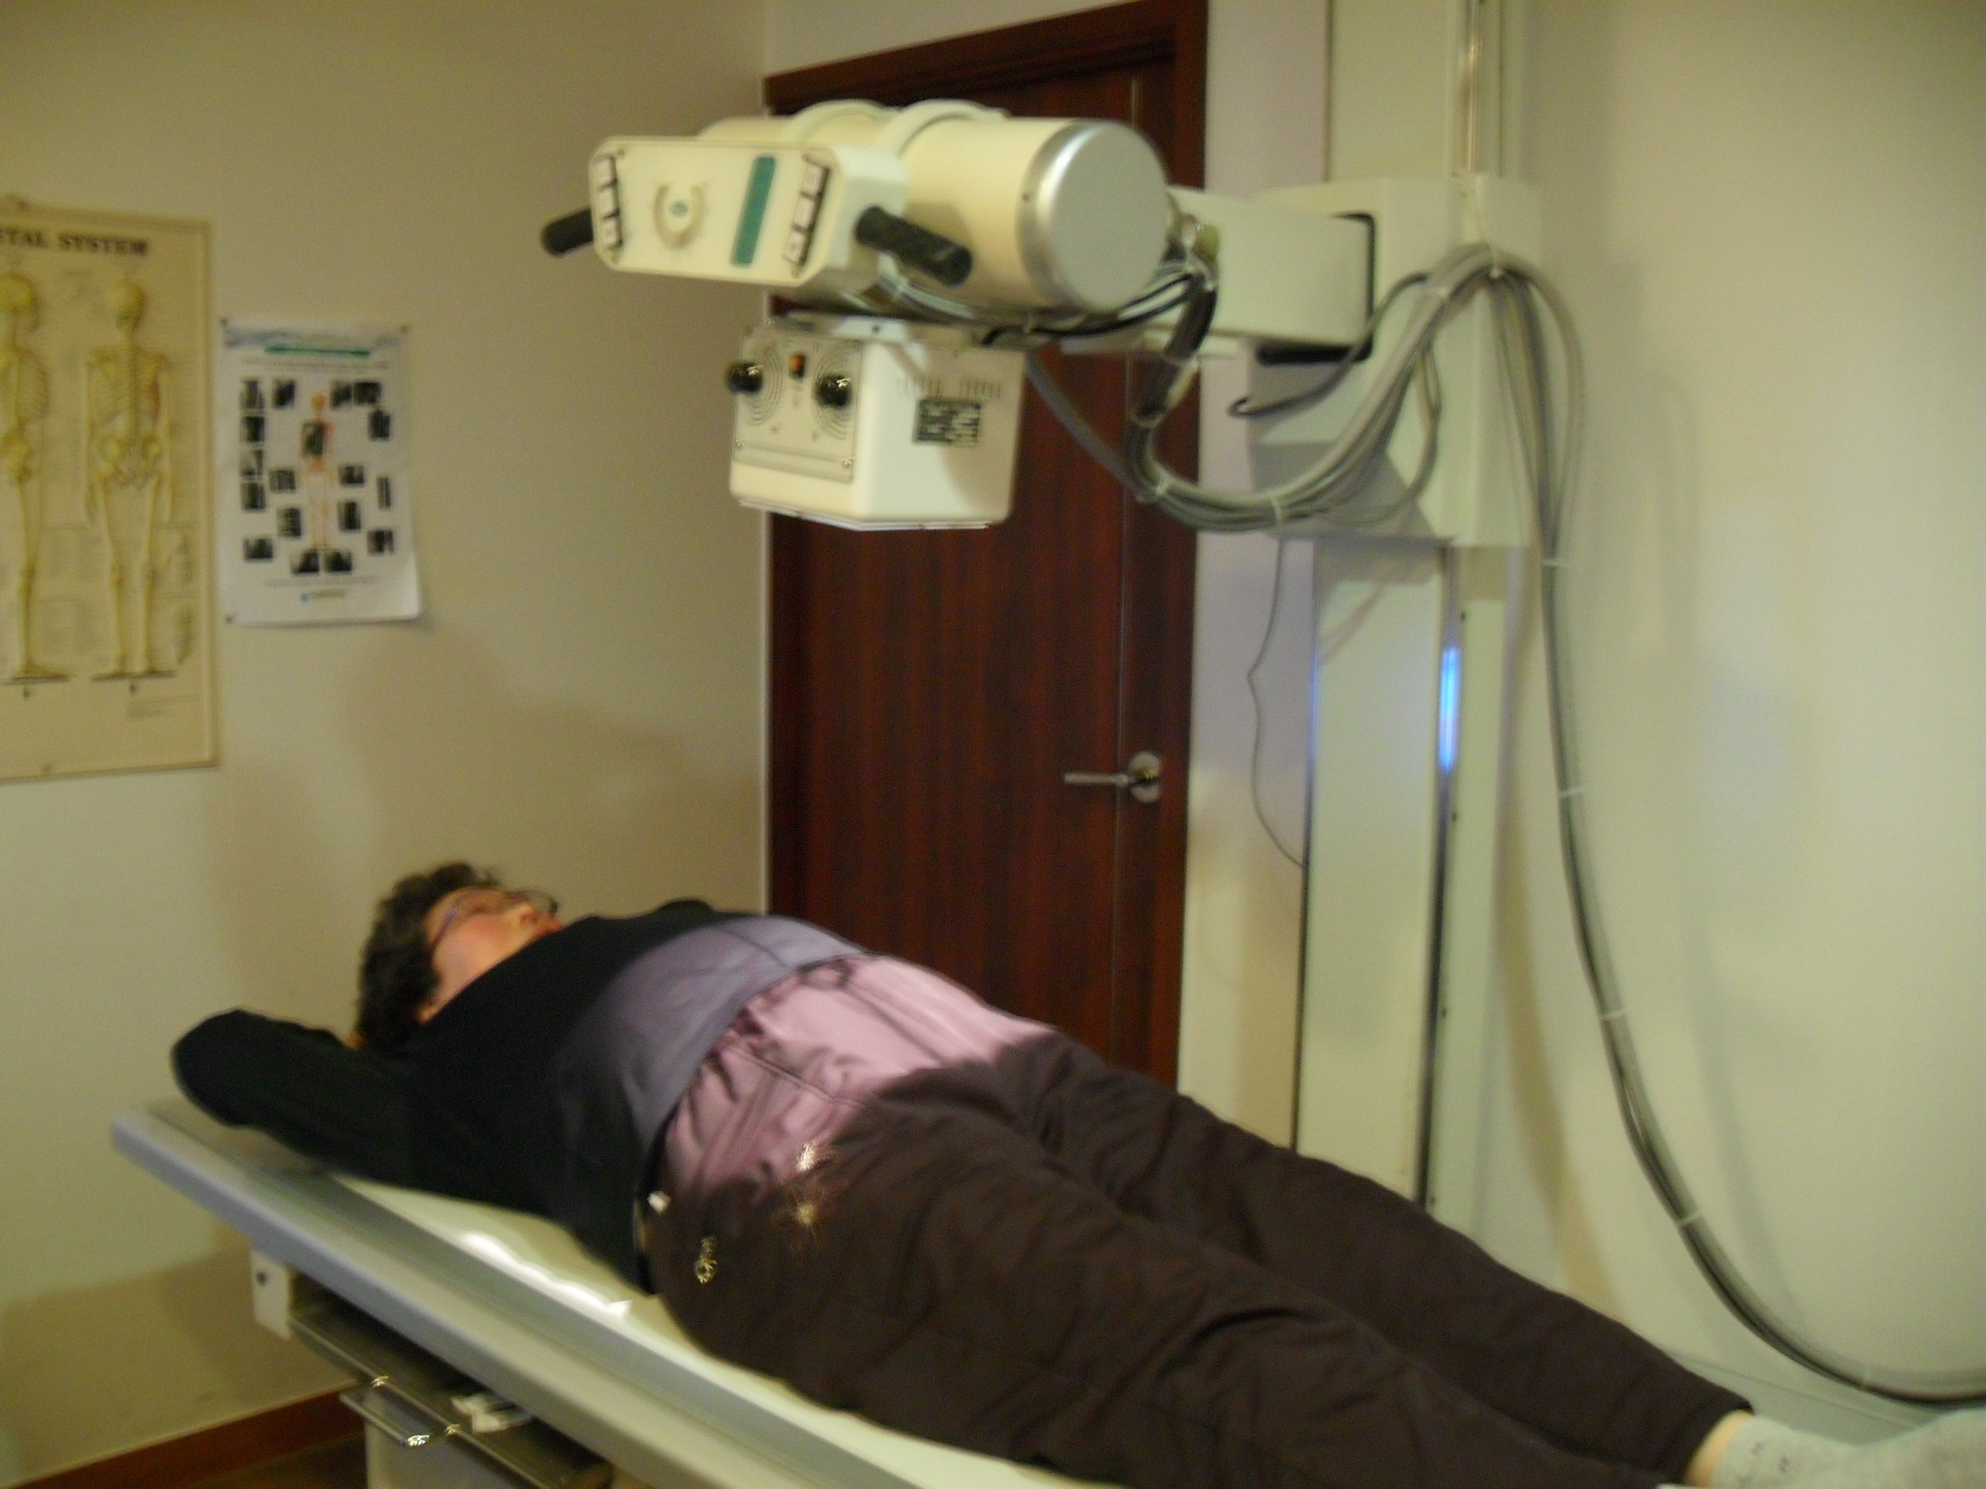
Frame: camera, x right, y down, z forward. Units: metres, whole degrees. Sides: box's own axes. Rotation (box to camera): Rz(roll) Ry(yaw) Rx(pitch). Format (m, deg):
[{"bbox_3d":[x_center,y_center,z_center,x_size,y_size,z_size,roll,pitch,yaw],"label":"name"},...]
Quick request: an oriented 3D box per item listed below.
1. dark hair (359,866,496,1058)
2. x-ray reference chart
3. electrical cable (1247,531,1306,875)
[{"bbox_3d":[-0.661,0.252,2.372,0.220,0.210,0.200,36,15,38],"label":"dark hair"},{"bbox_3d":[-0.964,-0.391,2.897,0.290,0.418,0.010,-5,9,-44],"label":"x-ray reference chart"},{"bbox_3d":[0.355,-0.052,2.521,0.030,0.420,0.090,-5,9,-44],"label":"electrical cable"}]

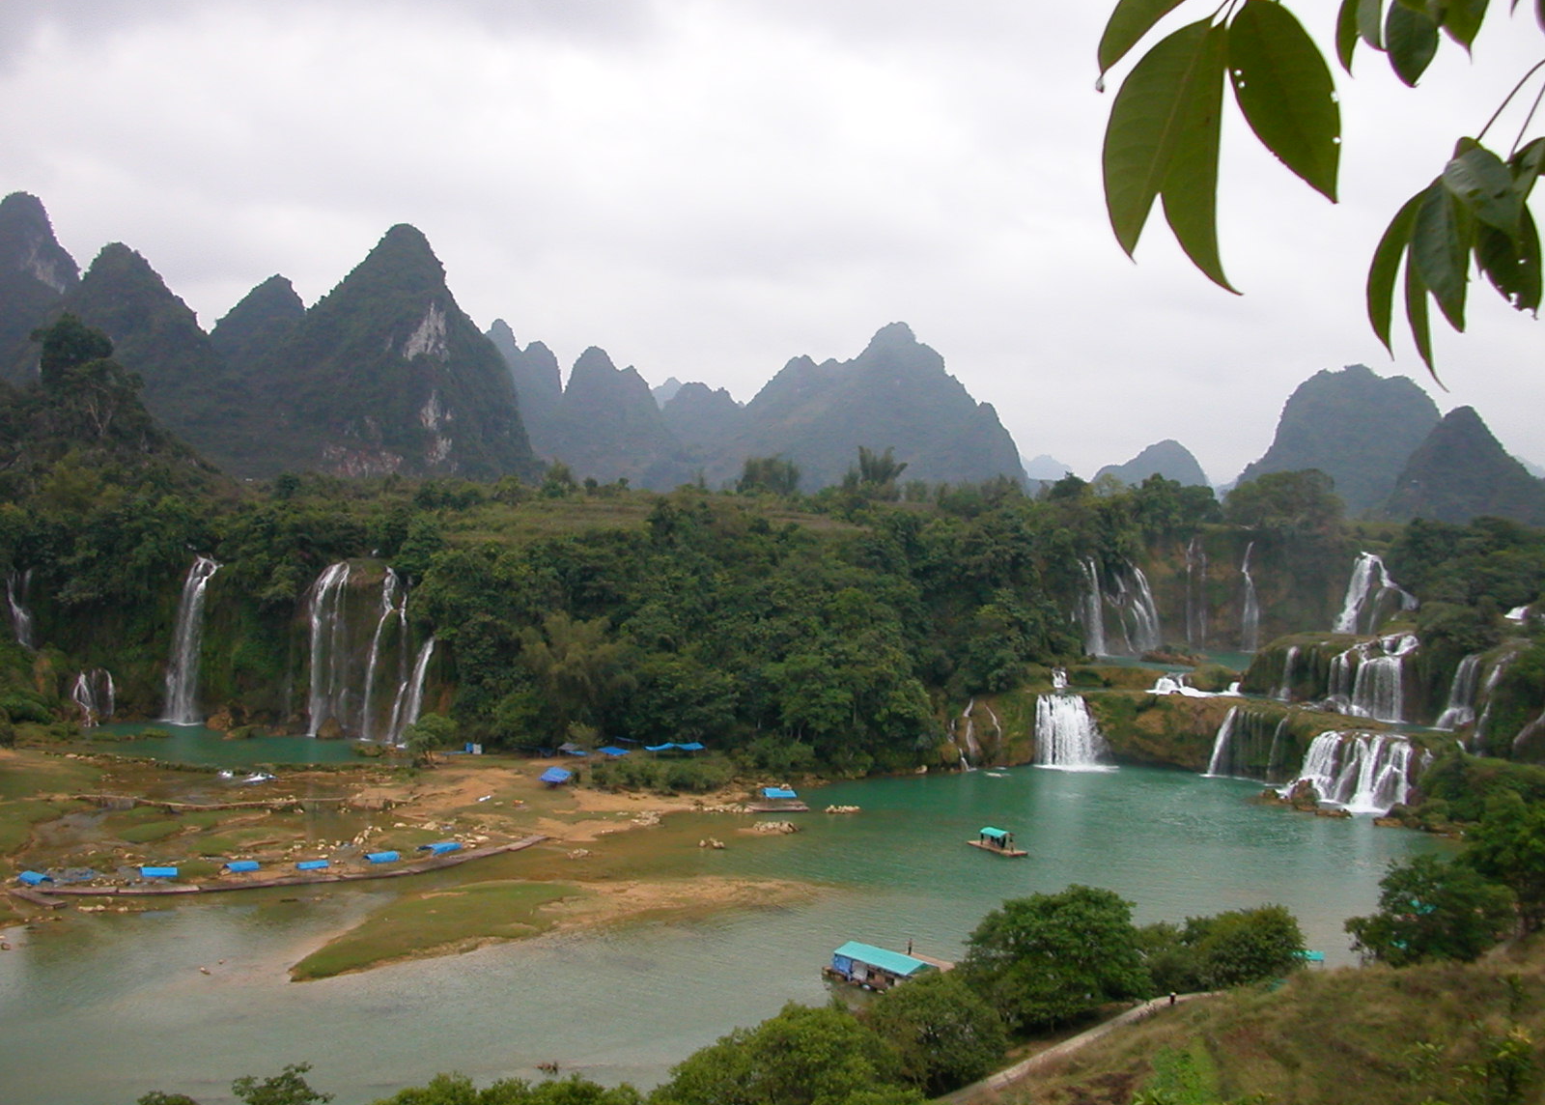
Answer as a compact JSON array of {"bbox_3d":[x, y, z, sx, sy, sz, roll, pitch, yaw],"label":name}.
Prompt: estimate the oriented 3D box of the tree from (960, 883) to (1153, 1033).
[{"bbox_3d":[20.655,29.425,120.000,13.400,10.000,12.200,0,2,0],"label":"tree"}]

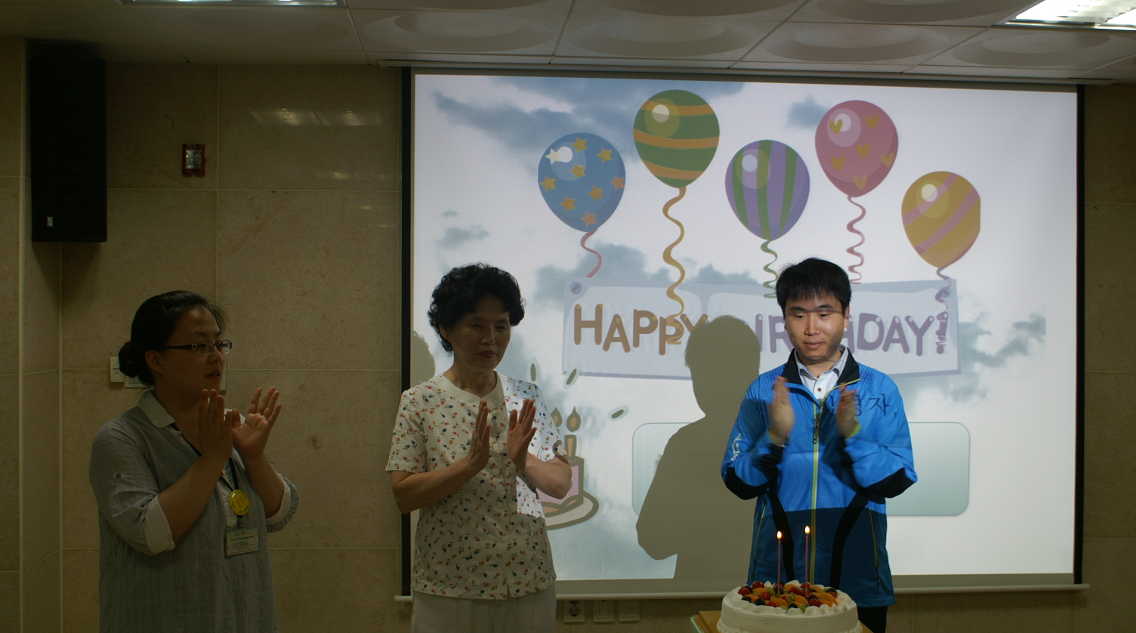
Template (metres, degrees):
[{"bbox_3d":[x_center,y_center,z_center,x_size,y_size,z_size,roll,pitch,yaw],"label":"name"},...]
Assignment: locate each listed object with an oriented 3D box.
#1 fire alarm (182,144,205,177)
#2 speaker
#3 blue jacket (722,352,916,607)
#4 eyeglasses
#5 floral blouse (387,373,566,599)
[{"bbox_3d":[-1.228,-0.513,4.035,0.072,0.110,0.045,0,1,-5],"label":"fire alarm"},{"bbox_3d":[-1.529,-0.505,3.800,0.217,0.555,0.230,0,5,-13],"label":"speaker"},{"bbox_3d":[0.622,0.400,3.040,0.475,0.630,0.380,1,1,13],"label":"blue jacket"},{"bbox_3d":[-0.868,0.077,2.840,0.140,0.040,0.137,-5,-2,27],"label":"eyeglasses"},{"bbox_3d":[-0.226,0.413,3.050,0.430,0.545,0.290,0,1,-19],"label":"floral blouse"}]

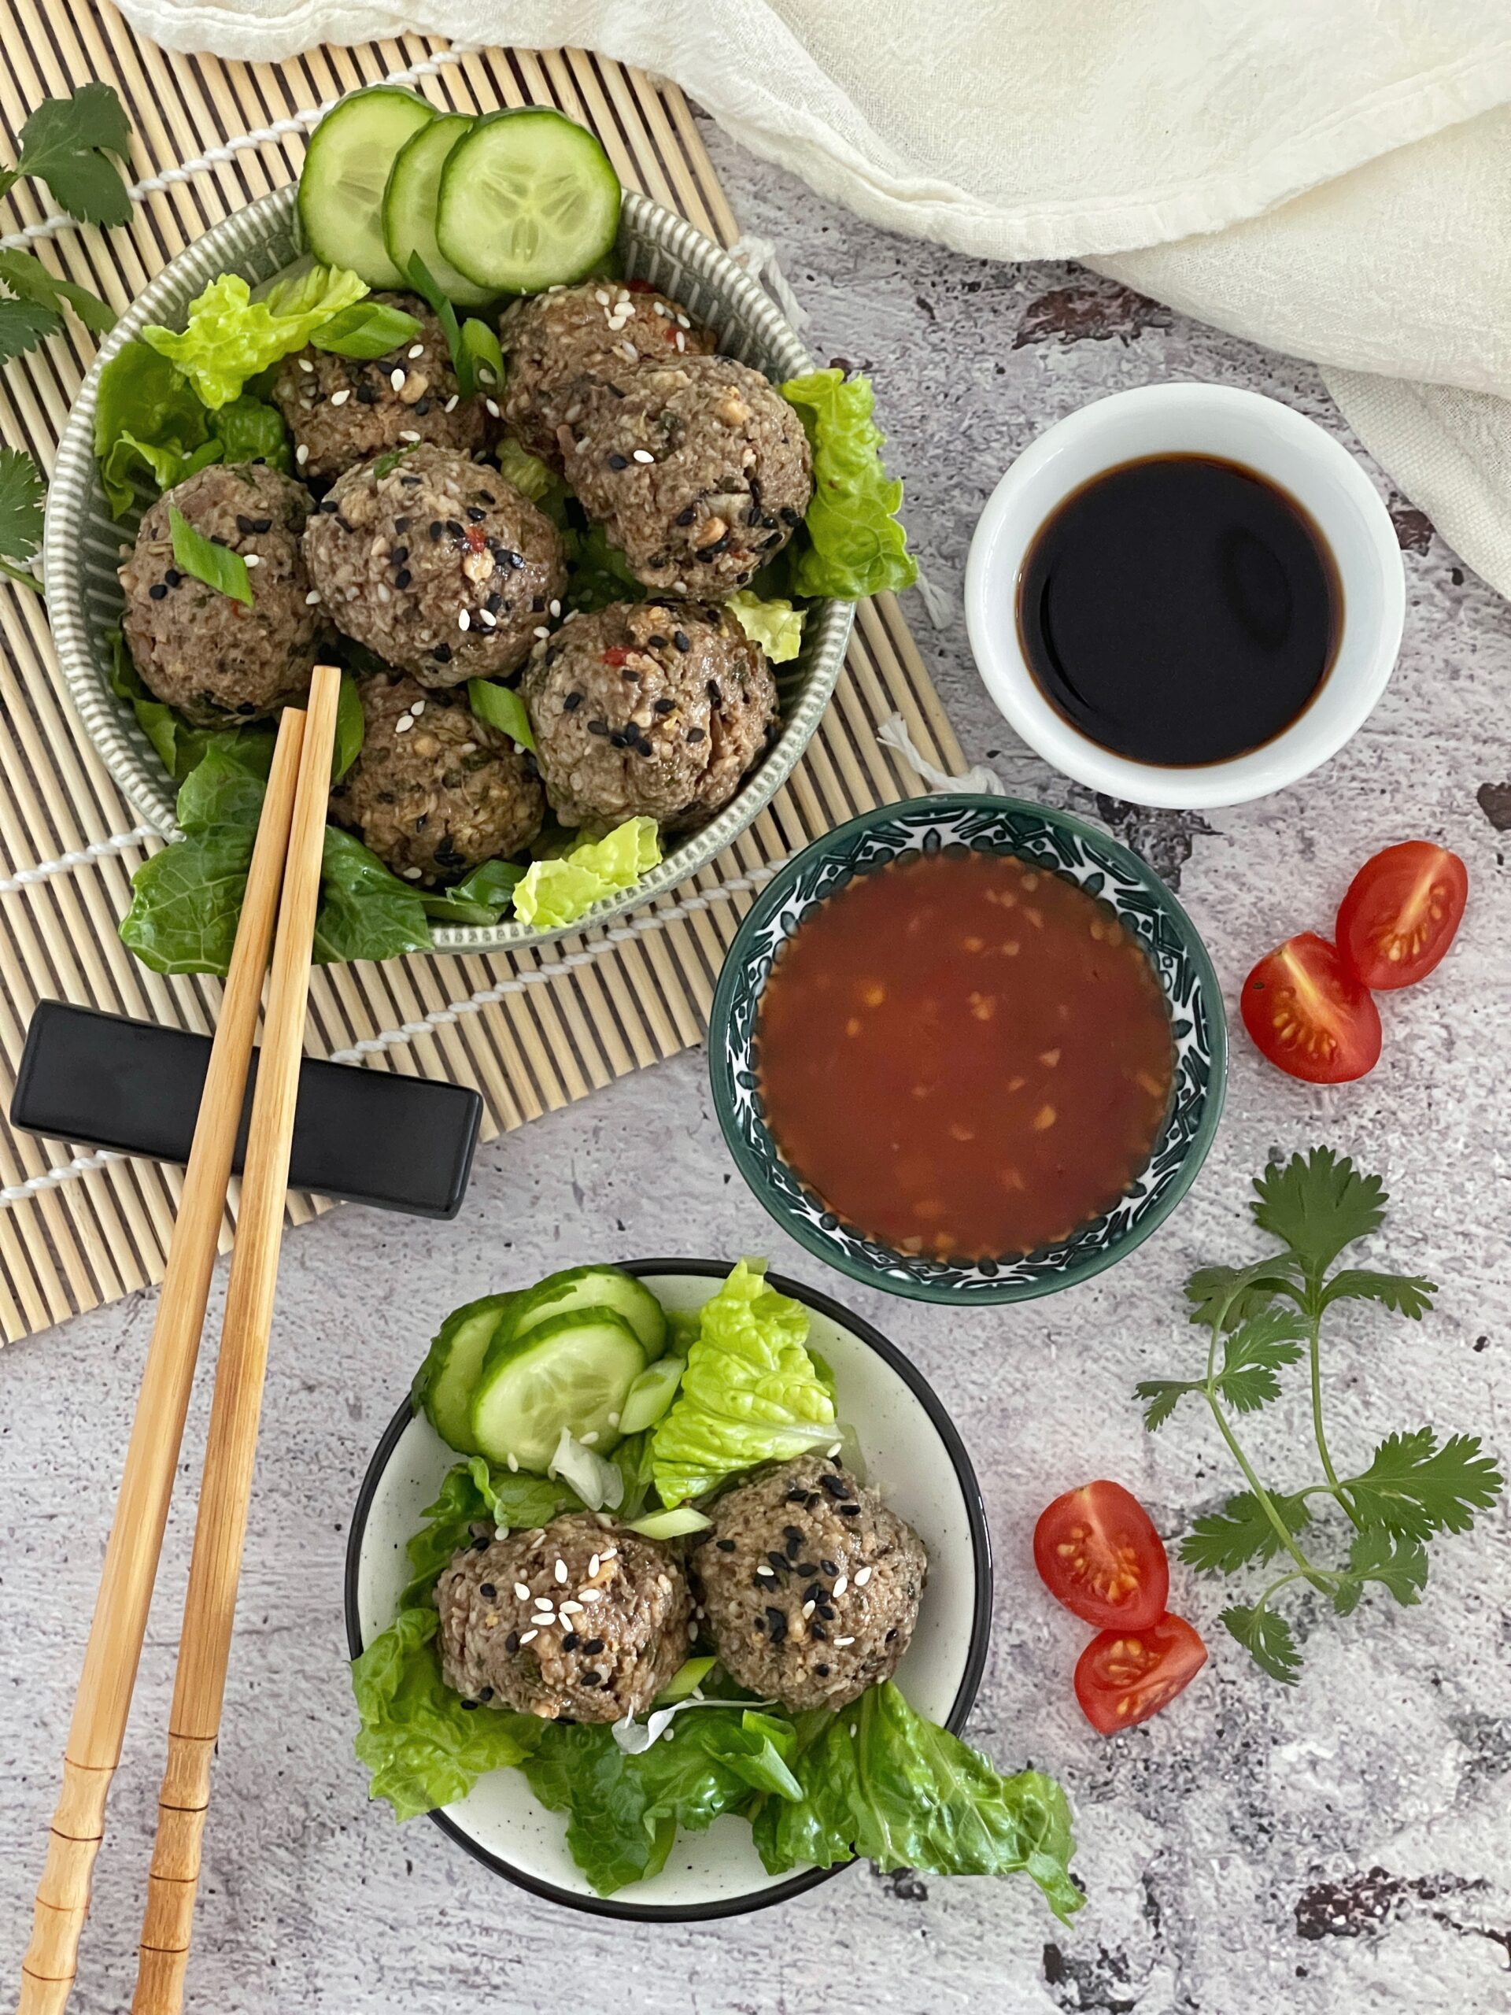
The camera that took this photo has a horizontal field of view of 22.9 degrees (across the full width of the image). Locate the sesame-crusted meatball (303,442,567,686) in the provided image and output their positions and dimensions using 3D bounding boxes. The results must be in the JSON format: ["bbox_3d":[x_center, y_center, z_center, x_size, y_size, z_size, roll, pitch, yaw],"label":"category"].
[{"bbox_3d":[-0.052,-0.072,0.606,0.042,0.039,0.040,0,81,1],"label":"sesame-crusted meatball"}]

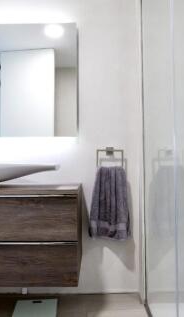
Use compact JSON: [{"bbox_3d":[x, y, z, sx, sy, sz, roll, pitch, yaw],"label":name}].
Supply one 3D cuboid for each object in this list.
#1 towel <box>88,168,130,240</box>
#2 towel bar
[{"bbox_3d":[0.124,0.301,1.788,0.264,0.492,0.105,0,-1,1],"label":"towel"},{"bbox_3d":[0.127,-0.003,1.824,0.183,0.143,0.070,0,-1,1],"label":"towel bar"}]

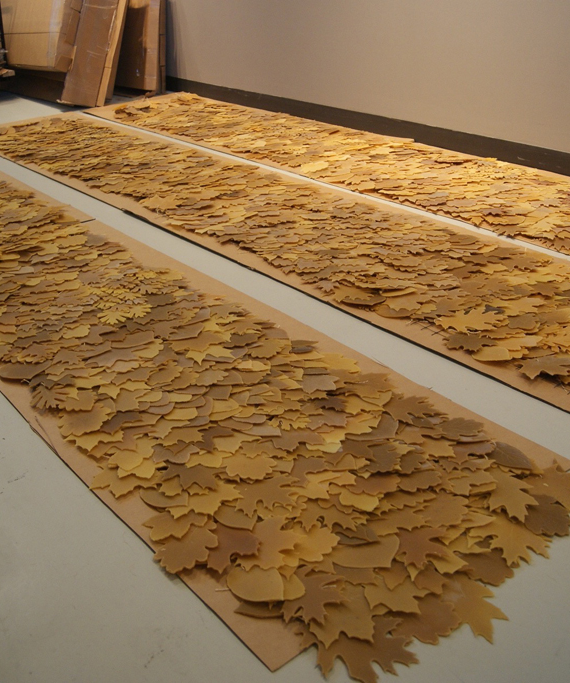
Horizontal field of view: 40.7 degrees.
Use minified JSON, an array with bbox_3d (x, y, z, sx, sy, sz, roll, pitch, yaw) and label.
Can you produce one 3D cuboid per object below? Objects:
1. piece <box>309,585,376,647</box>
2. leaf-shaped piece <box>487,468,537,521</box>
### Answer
[{"bbox_3d":[0.082,0.403,1.144,0.108,0.012,0.132,-3,27,-3],"label":"piece"},{"bbox_3d":[0.400,0.271,1.375,0.102,0.012,0.155,-3,27,-3],"label":"leaf-shaped piece"}]

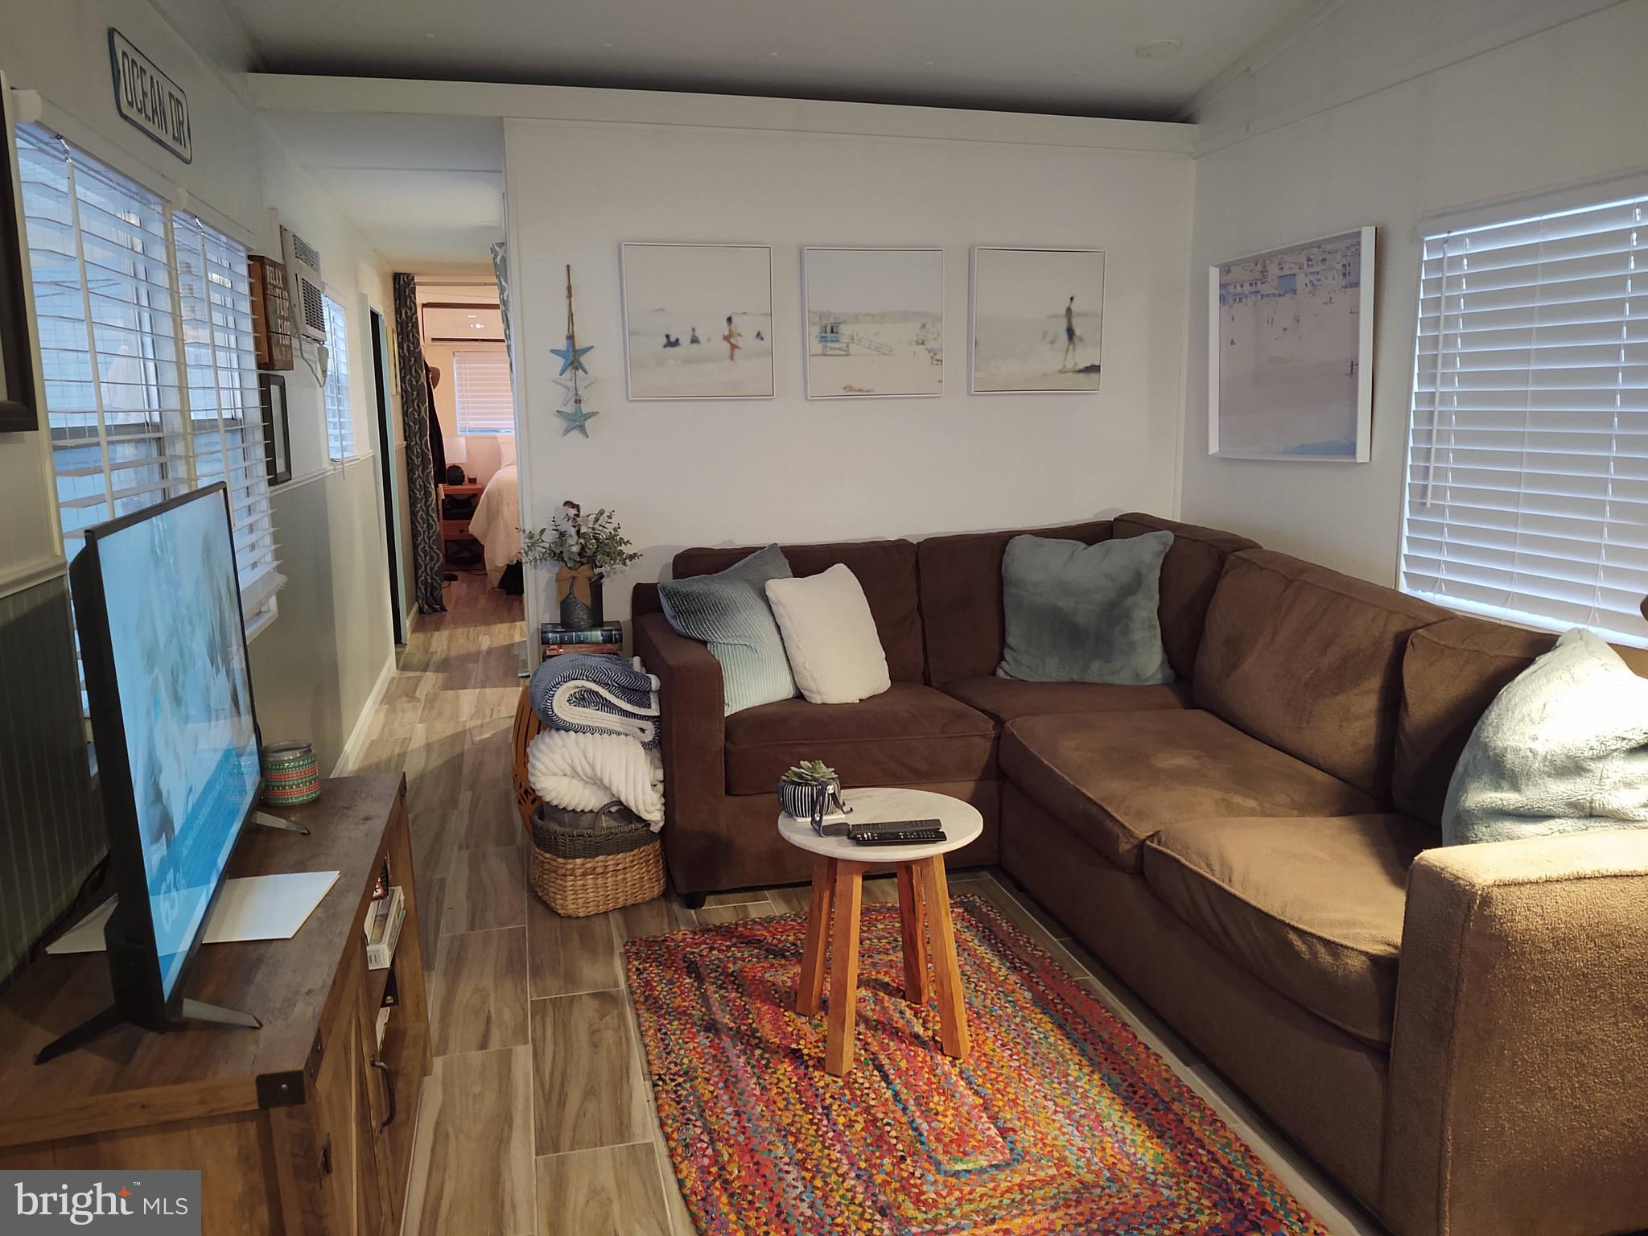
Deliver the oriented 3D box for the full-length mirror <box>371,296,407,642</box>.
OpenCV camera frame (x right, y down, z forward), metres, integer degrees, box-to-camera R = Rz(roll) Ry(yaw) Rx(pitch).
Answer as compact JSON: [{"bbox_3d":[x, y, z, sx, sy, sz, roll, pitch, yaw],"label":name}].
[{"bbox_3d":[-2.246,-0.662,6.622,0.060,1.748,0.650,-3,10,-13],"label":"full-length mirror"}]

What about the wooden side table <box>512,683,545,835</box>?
[{"bbox_3d":[-0.702,0.420,3.771,0.410,0.500,0.410,-3,10,-13],"label":"wooden side table"}]

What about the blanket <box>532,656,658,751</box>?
[{"bbox_3d":[-0.603,0.208,3.365,0.333,0.202,0.302,-3,10,-13],"label":"blanket"}]

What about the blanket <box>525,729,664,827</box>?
[{"bbox_3d":[-0.602,0.423,3.366,0.345,0.230,0.290,-3,10,-13],"label":"blanket"}]

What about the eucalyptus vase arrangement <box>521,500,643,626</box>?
[{"bbox_3d":[-0.720,-0.158,3.822,0.363,0.383,0.302,-3,10,-13],"label":"eucalyptus vase arrangement"}]

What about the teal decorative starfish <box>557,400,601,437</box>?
[{"bbox_3d":[-0.729,-0.590,3.810,0.125,0.107,0.022,-3,10,-13],"label":"teal decorative starfish"}]

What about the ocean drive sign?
[{"bbox_3d":[-1.383,-1.061,2.652,0.018,0.149,0.569,-3,10,-13],"label":"ocean drive sign"}]

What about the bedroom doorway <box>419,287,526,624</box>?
[{"bbox_3d":[-2.096,-1.021,7.800,0.700,2.020,0.120,-3,10,-13],"label":"bedroom doorway"}]

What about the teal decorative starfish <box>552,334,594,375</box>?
[{"bbox_3d":[-0.795,-0.829,4.071,0.141,0.131,0.020,-3,10,-13],"label":"teal decorative starfish"}]

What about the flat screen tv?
[{"bbox_3d":[-0.823,0.130,1.646,0.200,0.555,0.885,-4,10,-17],"label":"flat screen tv"}]

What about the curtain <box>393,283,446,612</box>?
[{"bbox_3d":[-2.454,-1.038,7.826,0.192,2.066,0.131,-3,10,-13],"label":"curtain"}]

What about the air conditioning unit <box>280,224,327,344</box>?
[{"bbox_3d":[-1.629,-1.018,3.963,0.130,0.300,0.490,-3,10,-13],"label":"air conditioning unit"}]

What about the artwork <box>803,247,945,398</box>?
[{"bbox_3d":[0.160,-0.910,3.952,0.450,0.460,0.035,-3,10,-13],"label":"artwork"}]

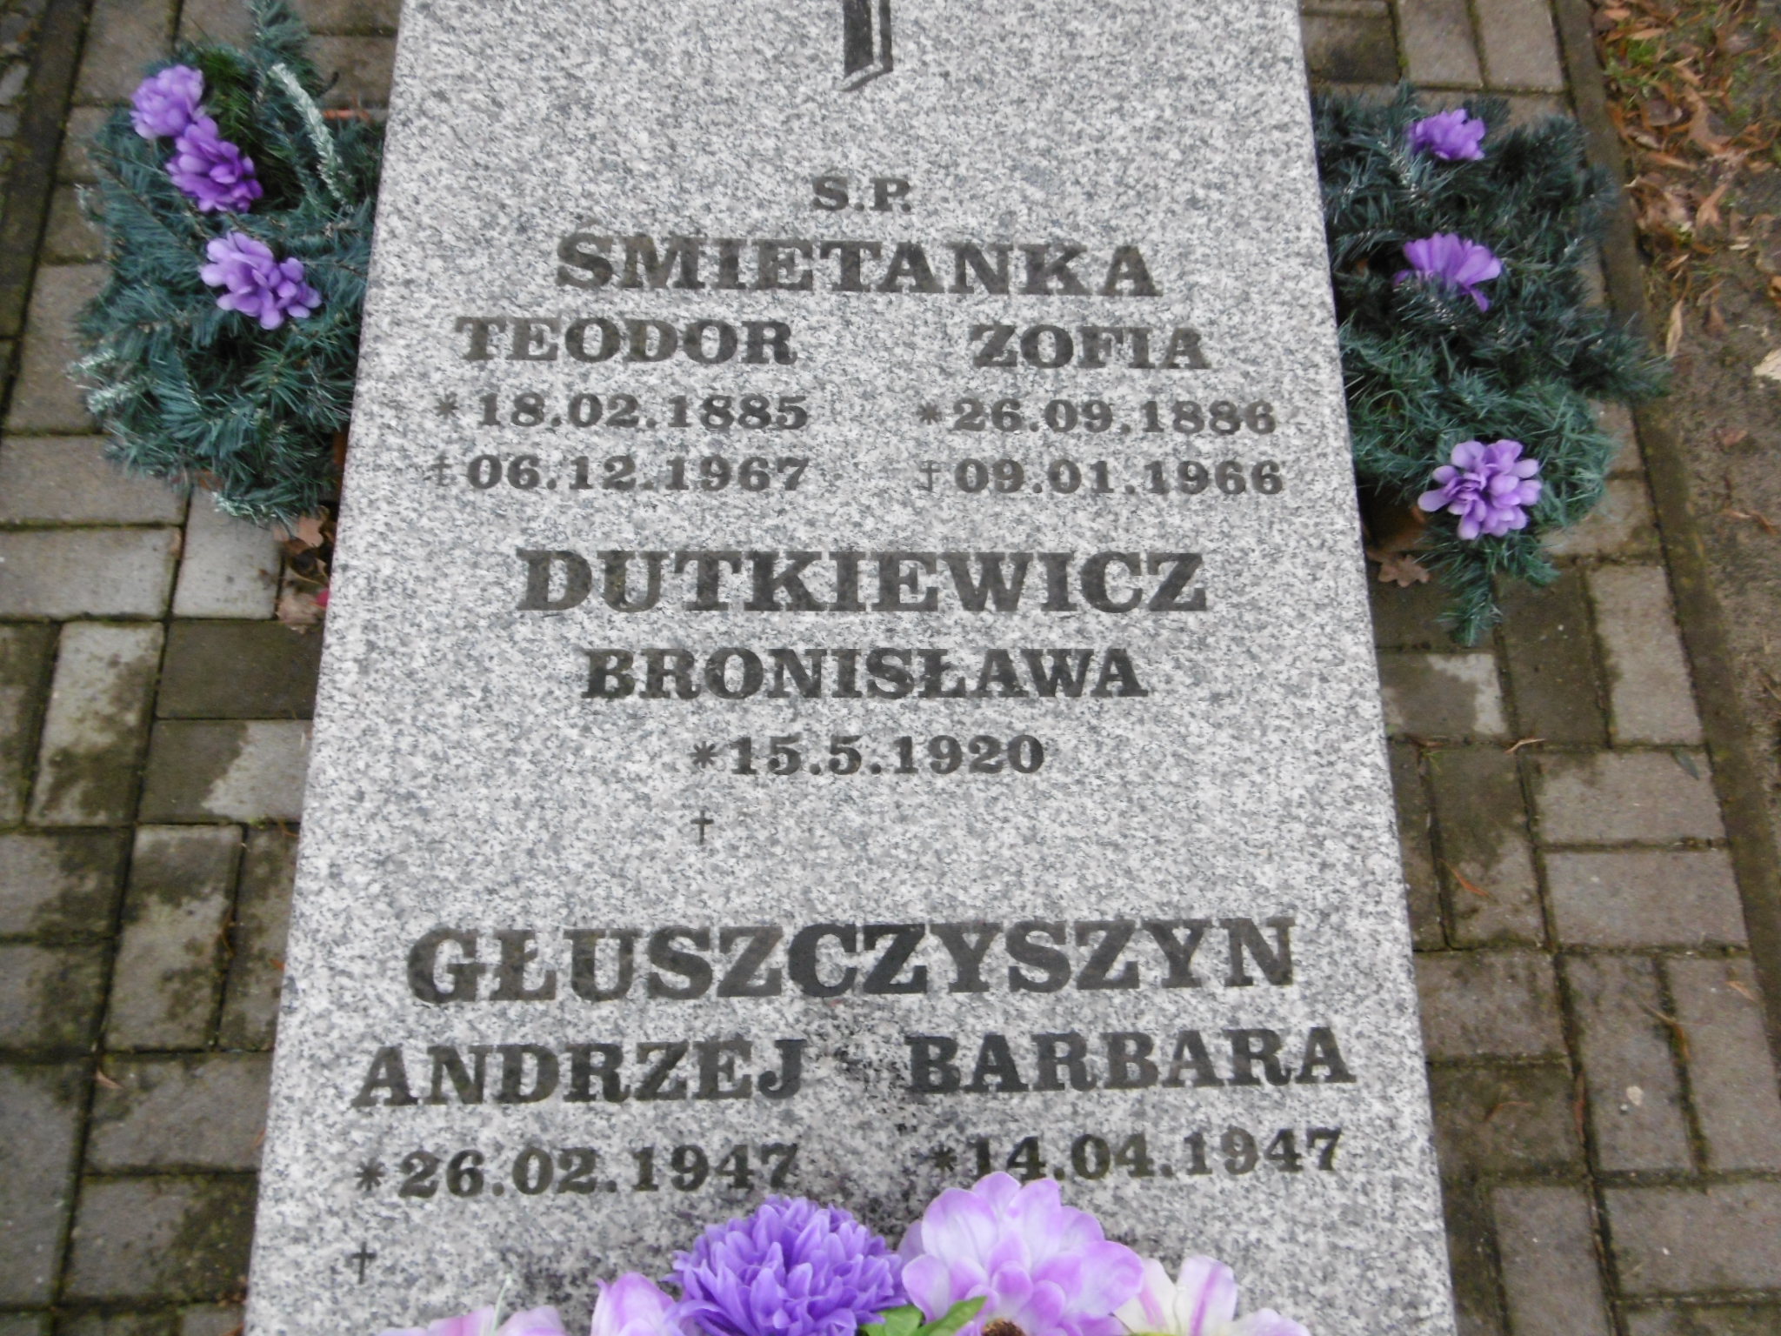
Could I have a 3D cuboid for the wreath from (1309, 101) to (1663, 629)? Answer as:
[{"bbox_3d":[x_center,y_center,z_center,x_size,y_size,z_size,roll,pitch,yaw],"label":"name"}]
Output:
[{"bbox_3d":[0.572,-0.318,1.237,0.333,0.190,0.545,0,73,-3],"label":"wreath"}]

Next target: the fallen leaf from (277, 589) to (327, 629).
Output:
[{"bbox_3d":[-0.570,-0.057,1.194,0.046,0.015,0.043,-1,73,-2],"label":"fallen leaf"}]

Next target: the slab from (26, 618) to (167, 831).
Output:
[{"bbox_3d":[-0.748,0.058,1.196,0.096,0.060,0.196,-1,73,-2],"label":"slab"}]

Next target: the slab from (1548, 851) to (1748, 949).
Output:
[{"bbox_3d":[0.721,0.229,1.218,0.189,0.060,0.096,0,74,-5],"label":"slab"}]

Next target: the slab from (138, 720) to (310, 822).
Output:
[{"bbox_3d":[-0.599,0.104,1.185,0.191,0.060,0.096,-1,73,-2],"label":"slab"}]

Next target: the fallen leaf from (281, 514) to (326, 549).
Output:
[{"bbox_3d":[-0.578,-0.134,1.215,0.043,0.015,0.037,-1,73,-2],"label":"fallen leaf"}]

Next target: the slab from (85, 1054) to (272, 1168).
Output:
[{"bbox_3d":[-0.593,0.391,1.097,0.191,0.060,0.096,-1,73,-2],"label":"slab"}]

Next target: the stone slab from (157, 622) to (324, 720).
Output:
[{"bbox_3d":[-0.601,0.009,1.215,0.191,0.060,0.096,-1,73,-2],"label":"stone slab"}]

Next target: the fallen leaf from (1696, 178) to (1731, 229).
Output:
[{"bbox_3d":[0.950,-0.535,1.426,0.029,0.012,0.081,22,73,2],"label":"fallen leaf"}]

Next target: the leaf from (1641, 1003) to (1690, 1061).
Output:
[{"bbox_3d":[0.727,0.333,1.151,0.019,0.010,0.065,-35,79,-13],"label":"leaf"}]

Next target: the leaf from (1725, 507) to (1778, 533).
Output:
[{"bbox_3d":[0.918,-0.161,1.314,0.059,0.010,0.019,27,73,3],"label":"leaf"}]

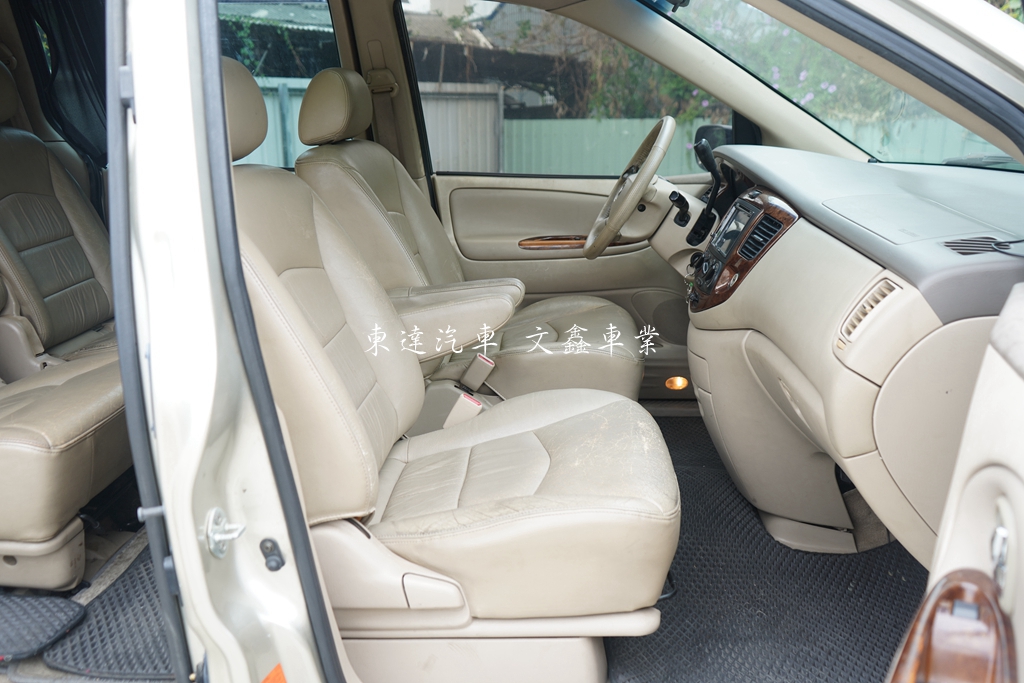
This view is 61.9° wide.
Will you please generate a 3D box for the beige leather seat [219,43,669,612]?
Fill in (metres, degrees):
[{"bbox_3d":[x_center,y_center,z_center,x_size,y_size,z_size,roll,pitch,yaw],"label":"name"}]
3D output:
[{"bbox_3d":[-0.129,-0.033,1.458,0.810,0.870,0.540,1,16,4],"label":"beige leather seat"}]

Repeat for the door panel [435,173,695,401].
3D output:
[{"bbox_3d":[0.218,-0.159,2.512,0.880,0.660,0.120,1,16,4],"label":"door panel"}]

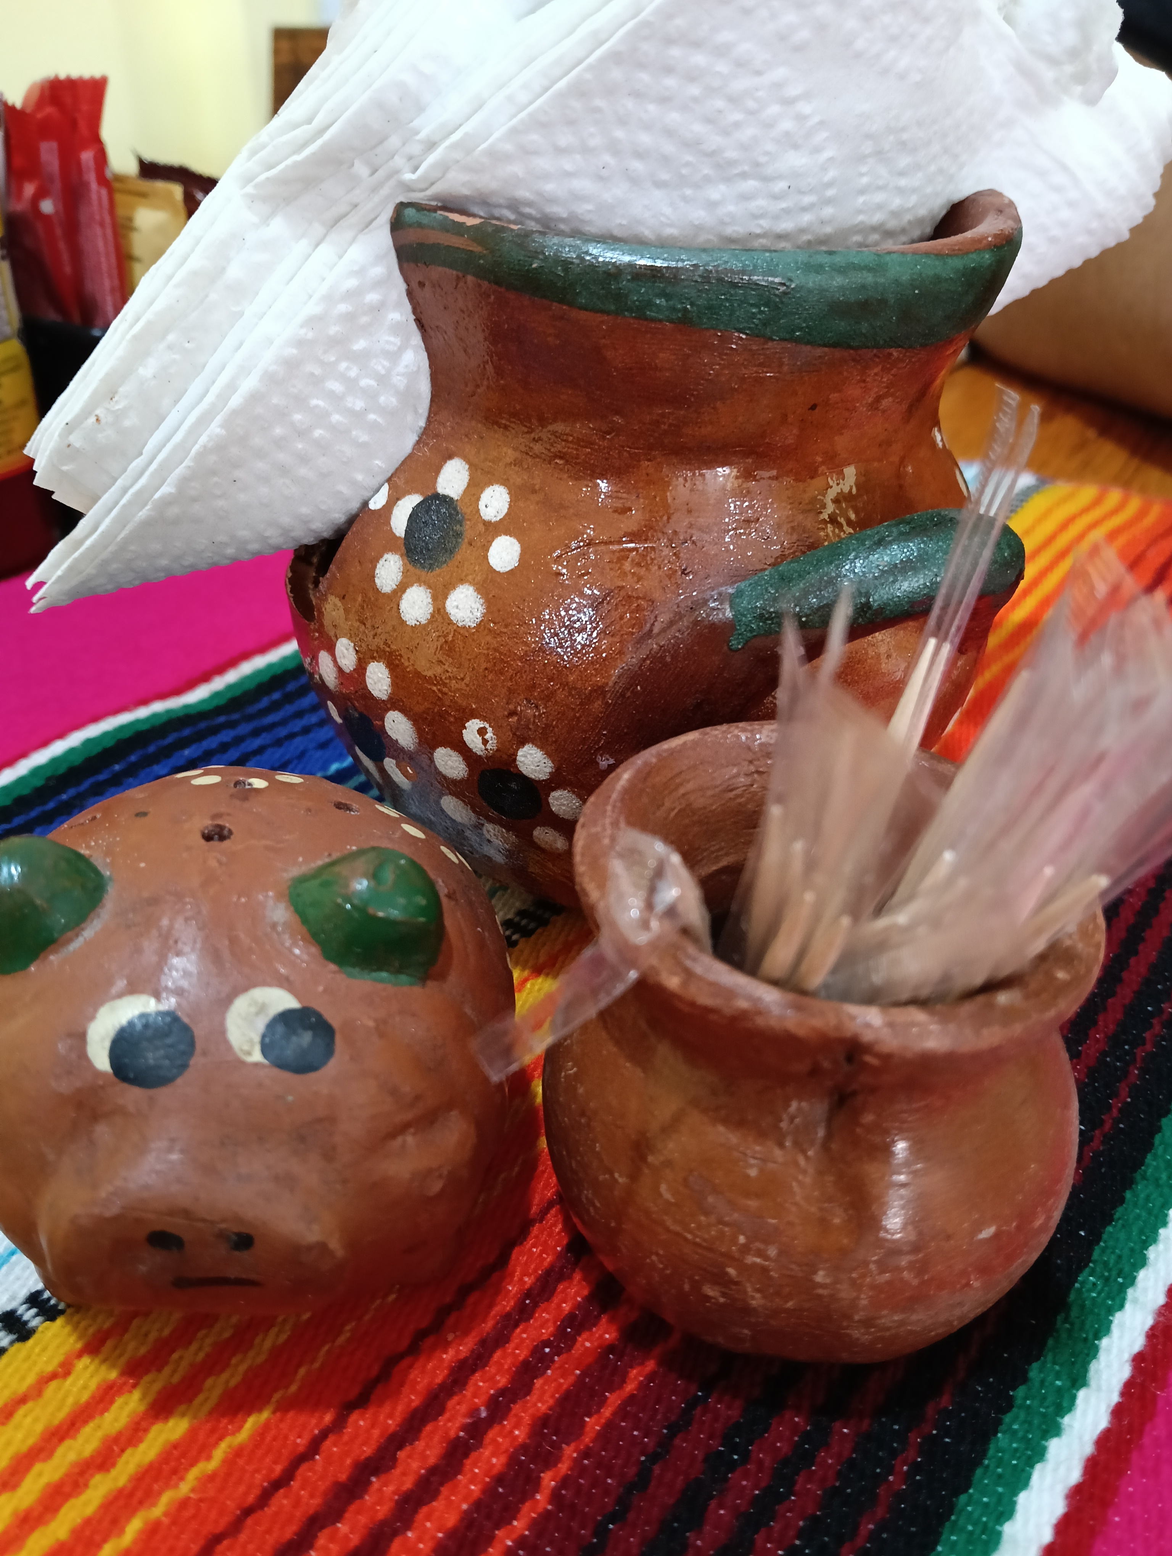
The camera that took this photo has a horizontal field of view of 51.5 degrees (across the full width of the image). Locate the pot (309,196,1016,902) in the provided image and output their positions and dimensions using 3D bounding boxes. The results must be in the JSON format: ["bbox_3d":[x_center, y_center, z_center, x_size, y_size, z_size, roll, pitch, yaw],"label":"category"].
[{"bbox_3d":[0.010,-0.035,0.195,0.112,0.108,0.123,2,34,-2],"label":"pot"}]

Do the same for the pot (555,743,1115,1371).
[{"bbox_3d":[0.025,0.033,0.140,0.061,0.058,0.061,2,34,-2],"label":"pot"}]

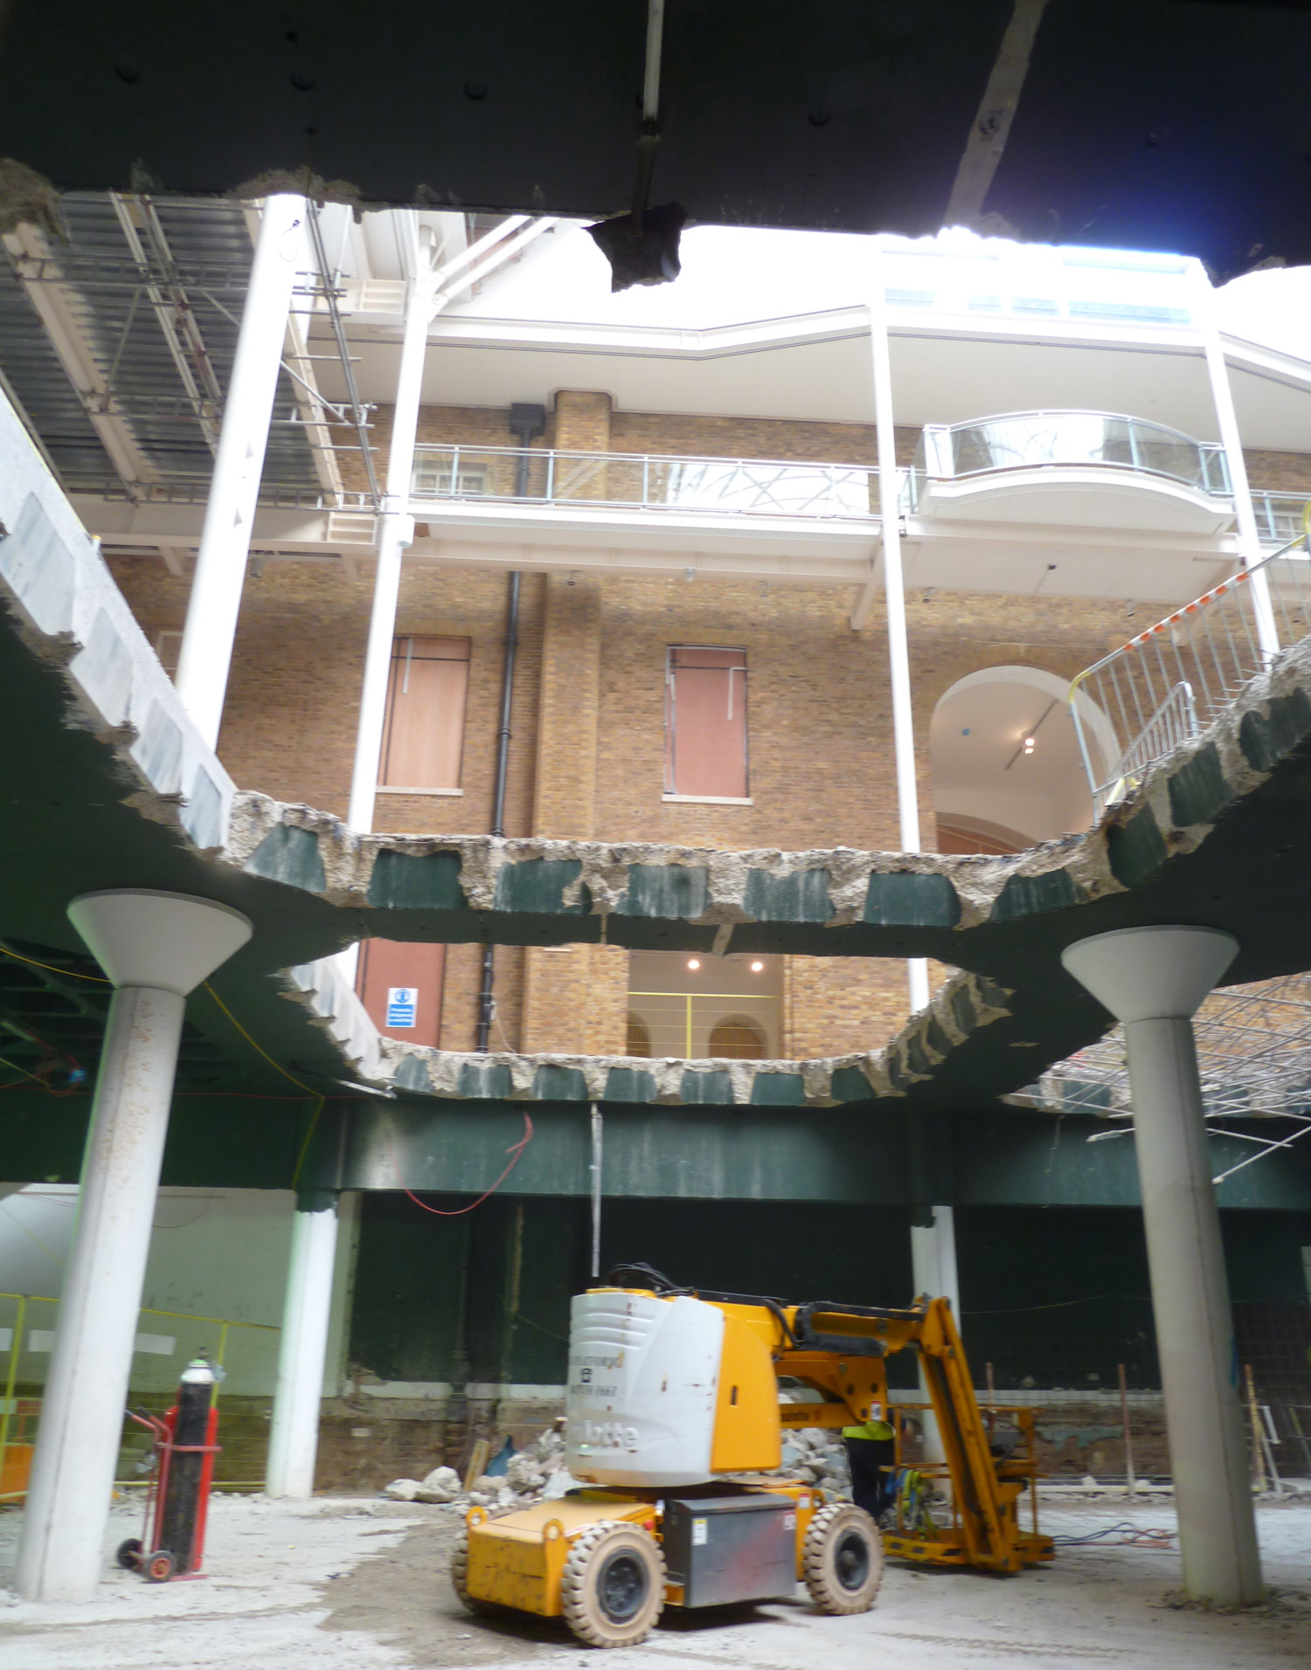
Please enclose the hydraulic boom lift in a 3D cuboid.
[{"bbox_3d":[0.996,4.478,9.443,5.000,2.100,1.580,17,-26,-34],"label":"hydraulic boom lift"}]

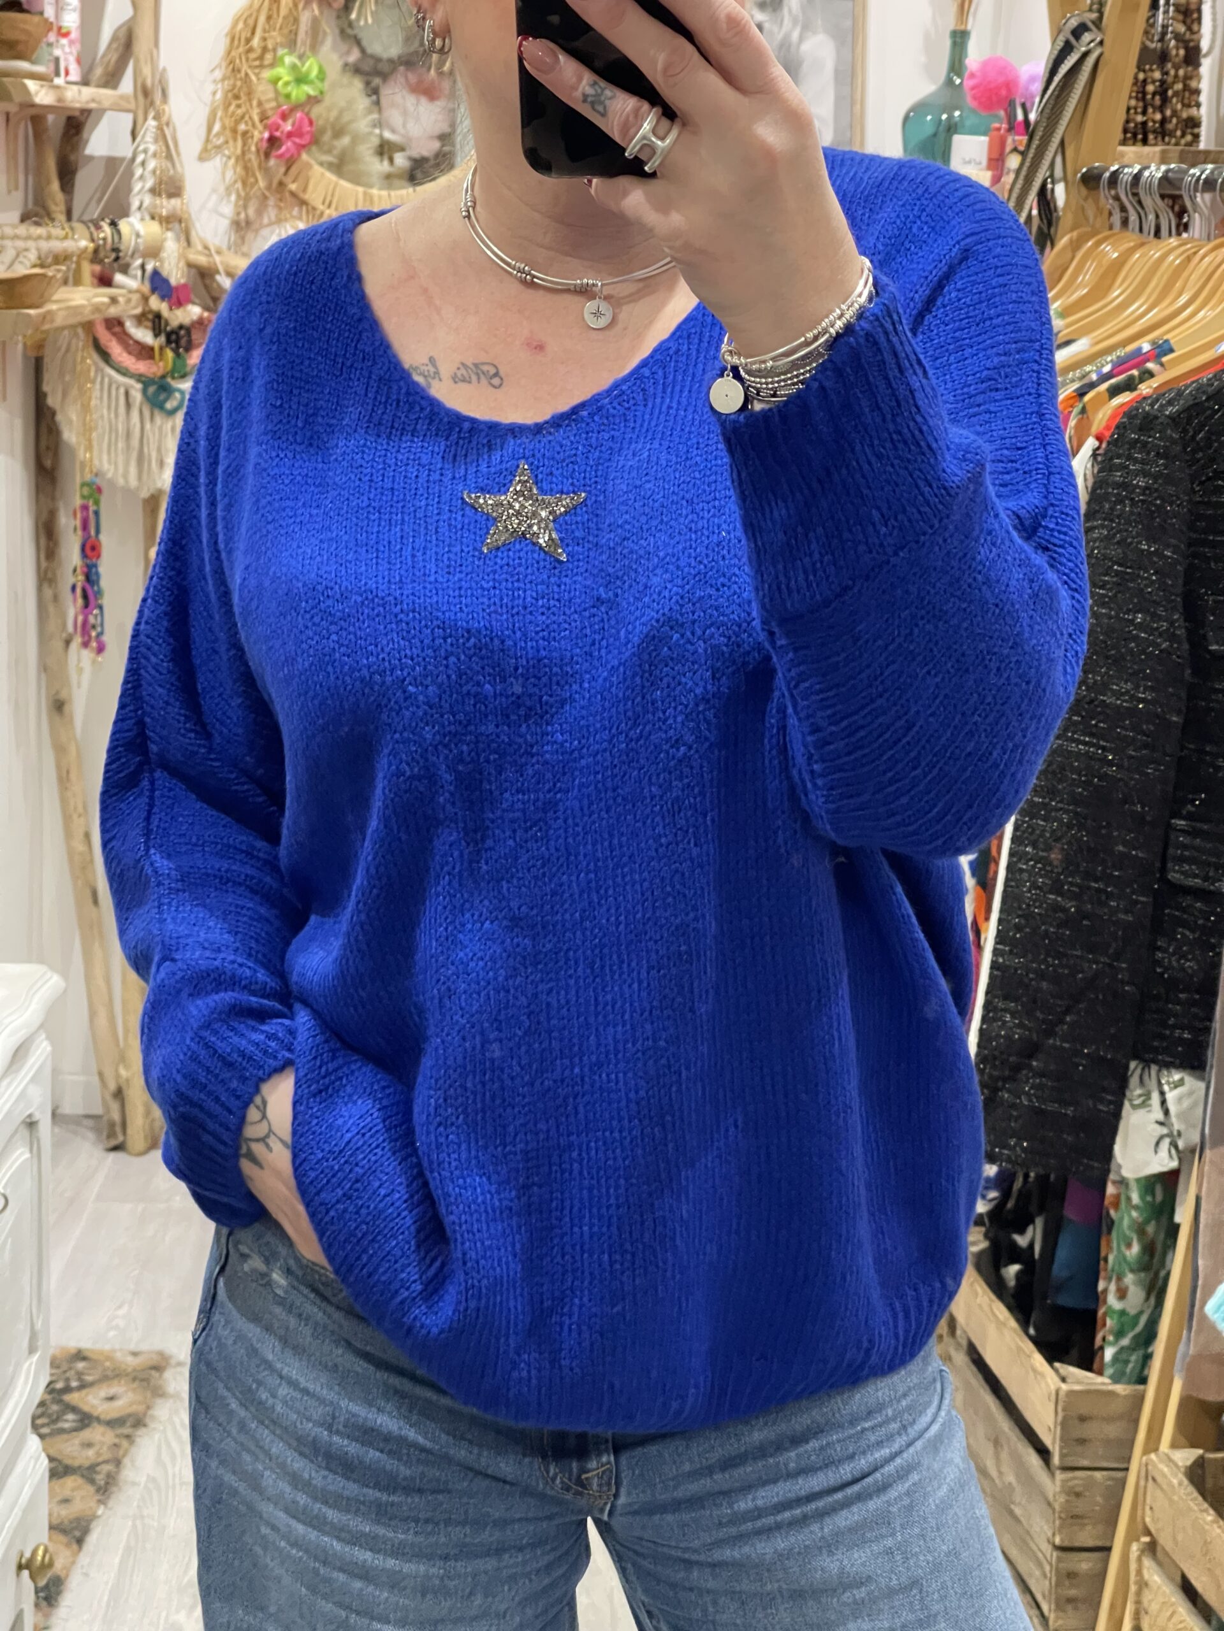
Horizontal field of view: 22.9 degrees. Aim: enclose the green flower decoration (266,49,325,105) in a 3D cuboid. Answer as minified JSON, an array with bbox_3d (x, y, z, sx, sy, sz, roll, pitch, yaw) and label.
[{"bbox_3d":[-0.481,-1.127,4.600,0.092,0.083,0.045,1,8,-3],"label":"green flower decoration"}]

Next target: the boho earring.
[{"bbox_3d":[-0.086,-0.377,1.450,0.018,0.021,0.013,1,8,0],"label":"boho earring"}]

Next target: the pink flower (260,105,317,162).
[{"bbox_3d":[-0.493,-1.041,4.600,0.085,0.085,0.045,0,8,-6],"label":"pink flower"}]

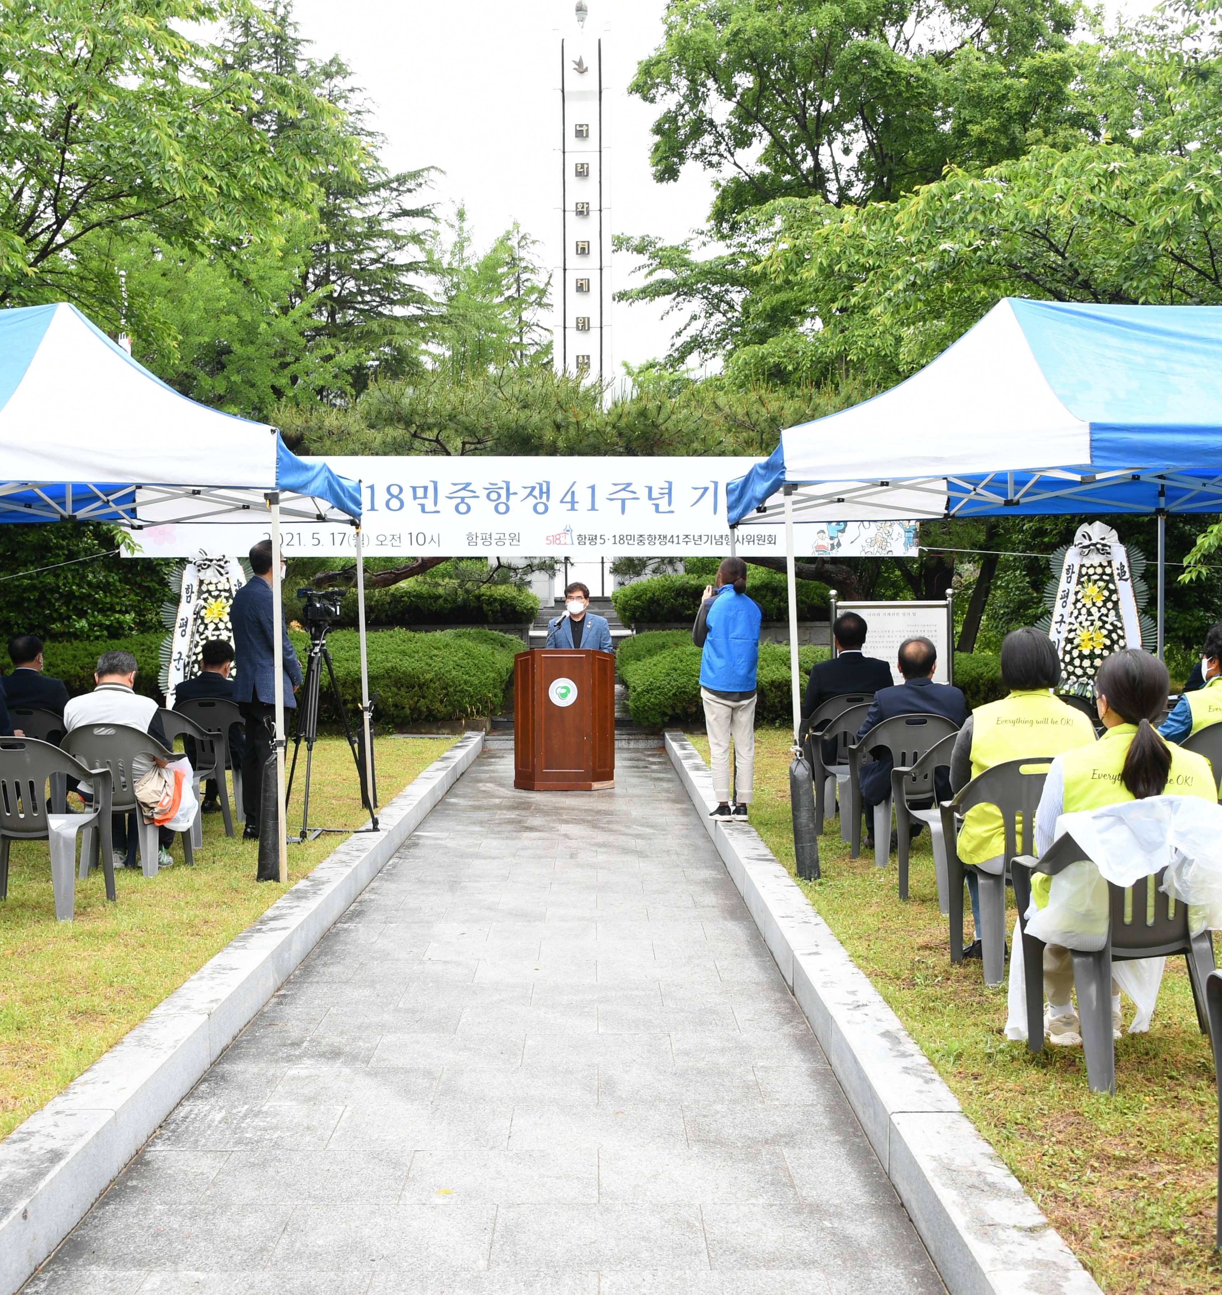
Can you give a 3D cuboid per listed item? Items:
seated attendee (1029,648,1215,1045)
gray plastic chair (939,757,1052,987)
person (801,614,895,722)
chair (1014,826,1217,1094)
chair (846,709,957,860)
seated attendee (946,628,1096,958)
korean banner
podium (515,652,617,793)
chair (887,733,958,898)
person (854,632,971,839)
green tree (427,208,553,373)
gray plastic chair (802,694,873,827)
[{"bbox_3d":[1.473,0.595,4.447,0.510,1.210,0.720,0,1,-4],"label":"seated attendee"},{"bbox_3d":[1.549,0.781,5.521,0.580,0.790,0.560,0,1,-4],"label":"gray plastic chair"},{"bbox_3d":[1.504,0.431,9.566,0.550,1.270,0.800,-1,2,0],"label":"person"},{"bbox_3d":[1.499,0.817,4.315,0.580,0.790,0.540,-1,2,-3],"label":"chair"},{"bbox_3d":[1.526,0.723,7.684,0.580,0.790,0.540,0,2,3],"label":"chair"},{"bbox_3d":[1.508,0.549,5.637,0.520,1.250,0.700,0,1,-4],"label":"seated attendee"},{"bbox_3d":[-0.803,-1.231,13.330,7.050,0.900,0.030,0,1,0],"label":"korean banner"},{"bbox_3d":[-0.392,0.586,12.757,0.850,1.170,0.550,0,1,0],"label":"podium"},{"bbox_3d":[1.619,0.754,6.771,0.580,0.790,0.560,0,1,-6],"label":"chair"},{"bbox_3d":[1.555,0.515,7.968,0.560,1.190,0.800,0,2,2],"label":"person"},{"bbox_3d":[-2.715,-4.997,34.895,3.600,9.700,3.600,0,1,0],"label":"green tree"},{"bbox_3d":[1.574,0.688,9.841,0.580,0.790,0.560,0,1,-5],"label":"gray plastic chair"}]

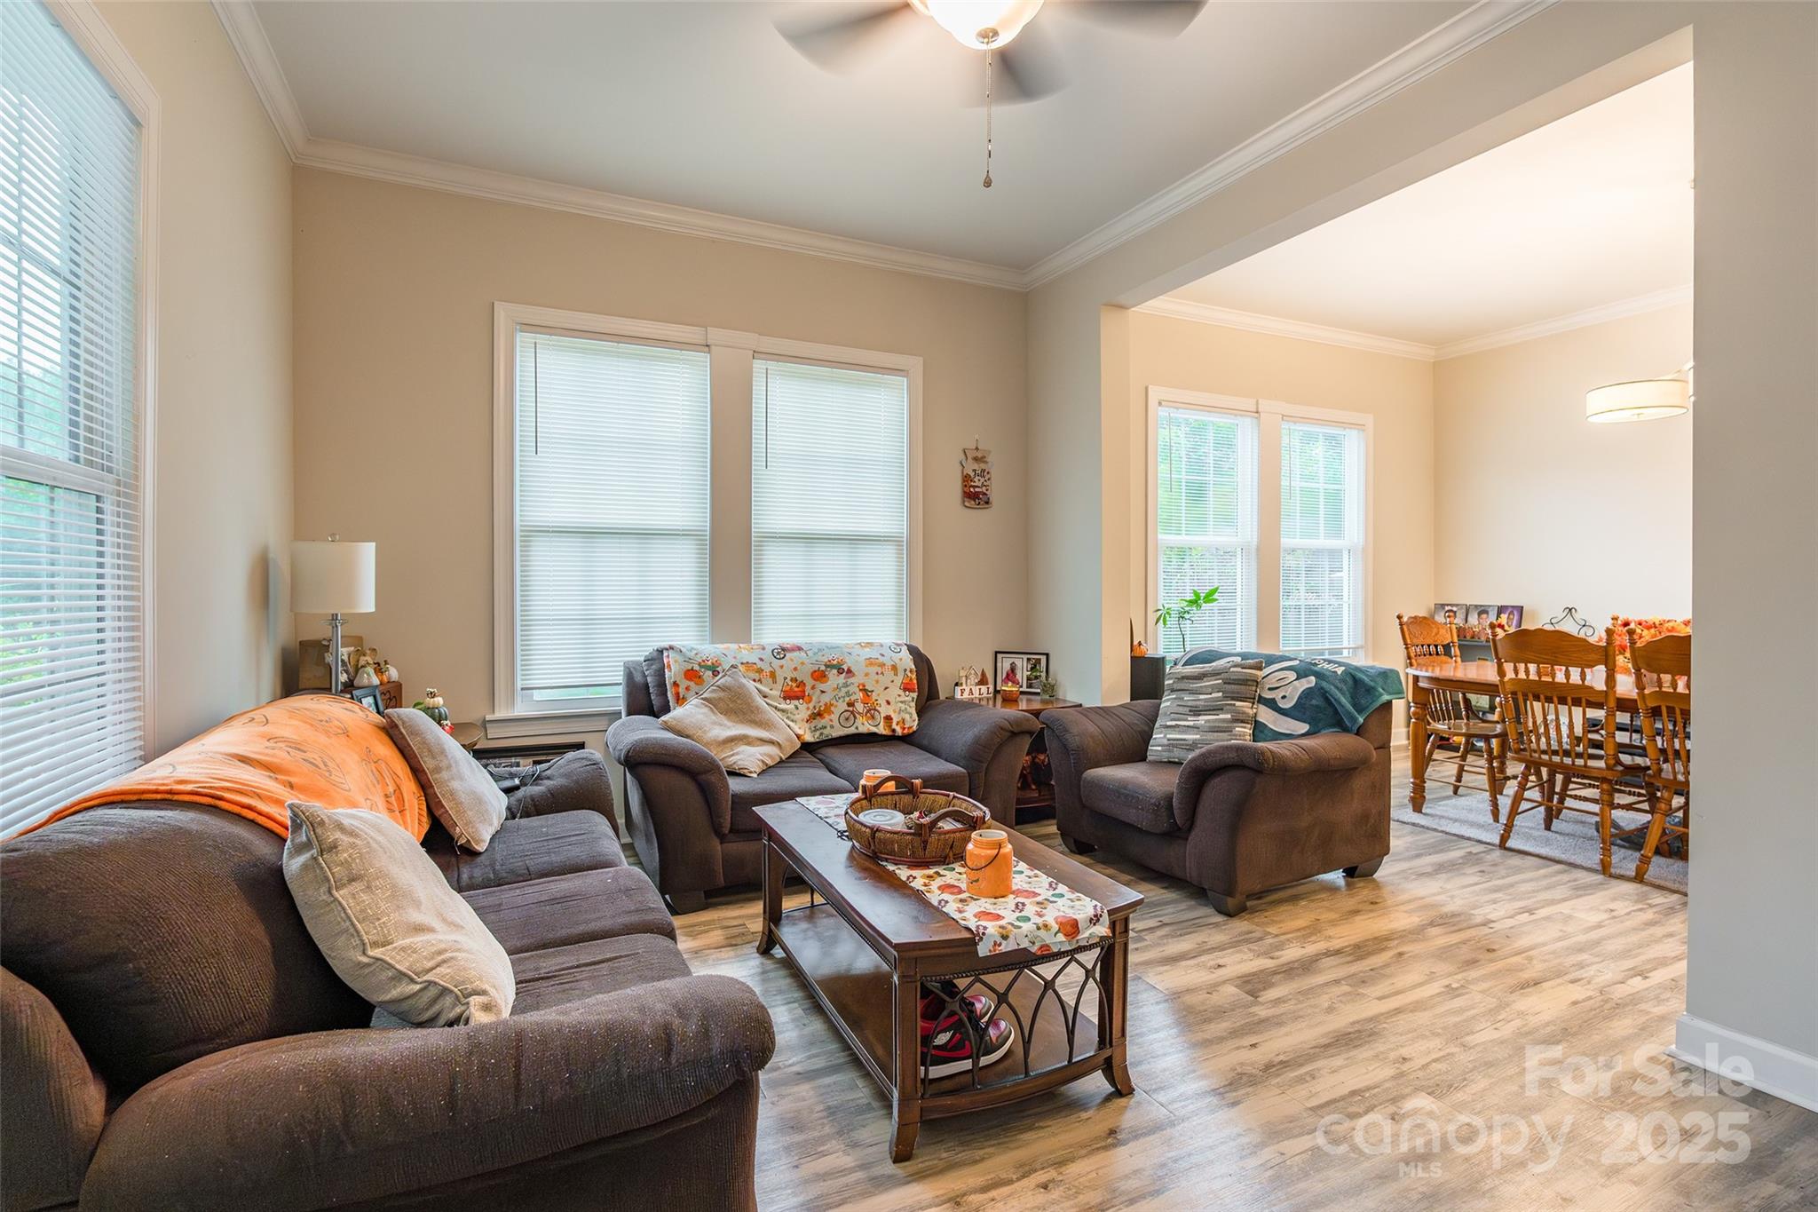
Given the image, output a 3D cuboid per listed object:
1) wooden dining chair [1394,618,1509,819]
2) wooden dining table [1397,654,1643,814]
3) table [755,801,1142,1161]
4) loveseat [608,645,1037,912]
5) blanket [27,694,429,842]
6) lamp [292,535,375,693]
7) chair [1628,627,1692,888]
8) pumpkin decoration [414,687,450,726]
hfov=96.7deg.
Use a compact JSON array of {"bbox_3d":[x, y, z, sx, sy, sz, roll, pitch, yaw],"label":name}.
[{"bbox_3d":[3.216,0.592,4.580,0.492,1.062,0.612,-1,1,-25],"label":"wooden dining chair"},{"bbox_3d":[3.512,0.753,3.807,1.176,0.763,2.220,-1,1,-25],"label":"wooden dining table"},{"bbox_3d":[0.015,0.937,2.383,0.668,0.450,1.242,-1,1,-25],"label":"table"},{"bbox_3d":[-0.393,0.662,3.701,1.836,0.960,0.948,-1,1,-25],"label":"loveseat"},{"bbox_3d":[-1.247,0.421,1.556,0.492,0.384,0.936,-1,1,-25],"label":"blanket"},{"bbox_3d":[-2.151,0.120,3.024,0.258,0.775,0.258,-1,1,-25],"label":"lamp"},{"bbox_3d":[3.312,0.613,3.248,0.594,1.062,0.492,-1,1,-25],"label":"chair"},{"bbox_3d":[-1.952,0.432,3.320,0.138,0.166,0.126,-1,1,-25],"label":"pumpkin decoration"}]

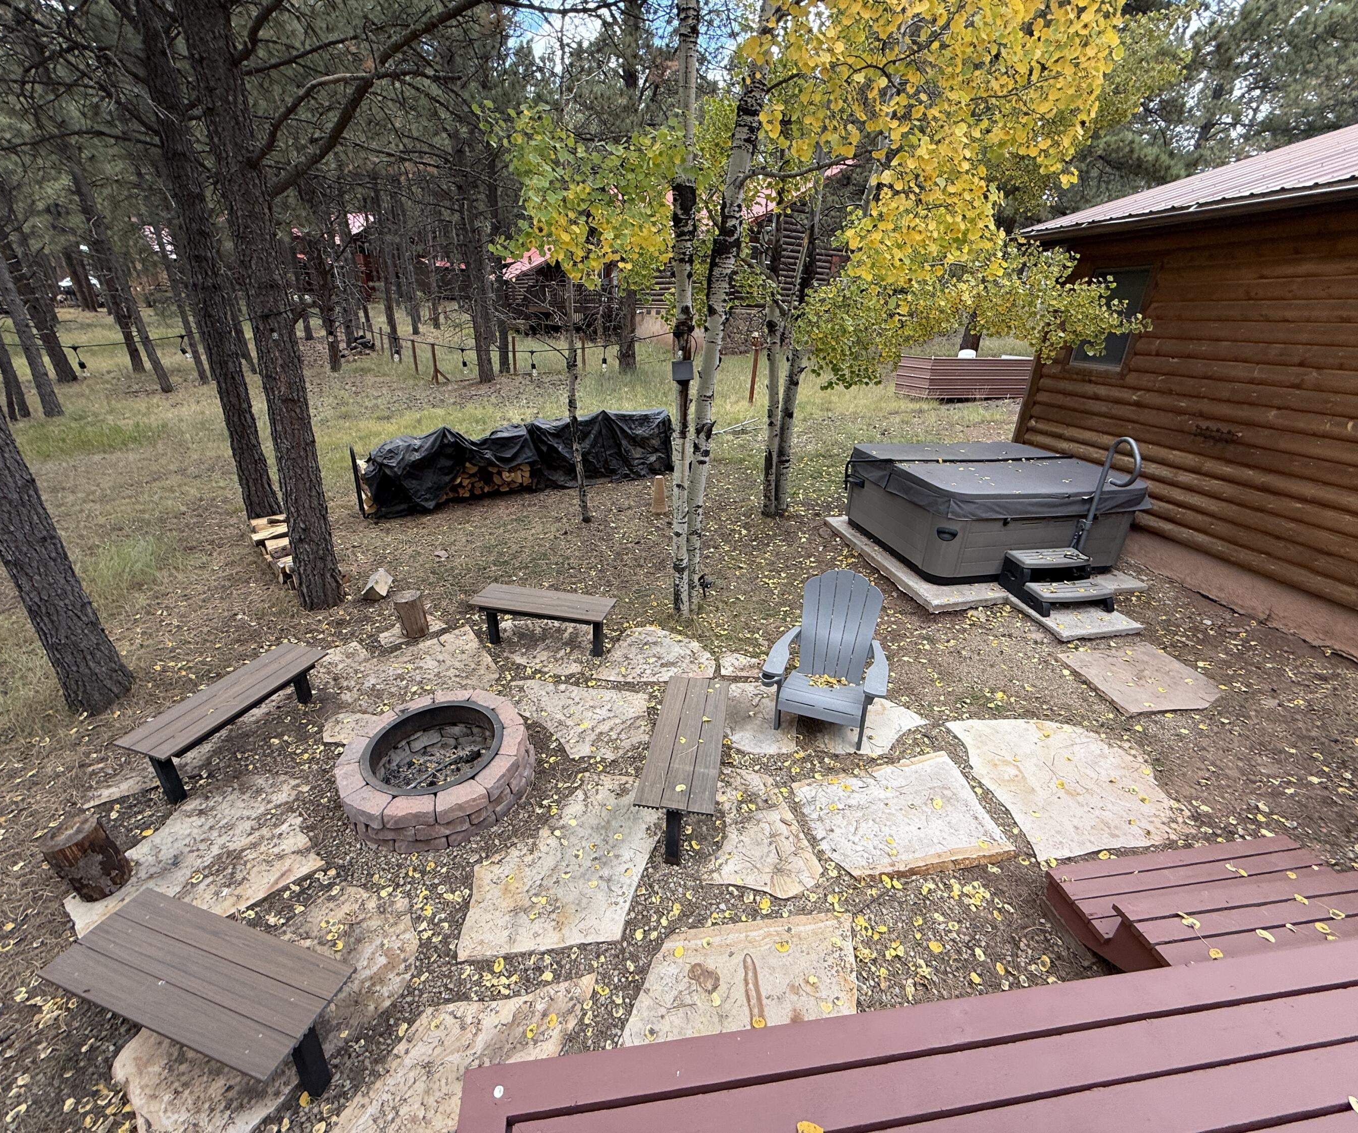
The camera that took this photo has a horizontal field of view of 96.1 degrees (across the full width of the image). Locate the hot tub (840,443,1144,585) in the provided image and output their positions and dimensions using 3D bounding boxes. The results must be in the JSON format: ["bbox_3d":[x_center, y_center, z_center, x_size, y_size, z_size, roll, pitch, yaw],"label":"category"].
[{"bbox_3d":[3.525,-0.754,7.300,2.300,0.970,2.250,-4,24,-12],"label":"hot tub"}]

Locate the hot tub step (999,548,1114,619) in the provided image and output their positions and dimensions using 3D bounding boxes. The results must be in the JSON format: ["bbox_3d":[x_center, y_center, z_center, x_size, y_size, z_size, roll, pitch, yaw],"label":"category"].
[{"bbox_3d":[3.739,0.135,6.006,0.745,0.376,0.690,-2,24,-8],"label":"hot tub step"}]

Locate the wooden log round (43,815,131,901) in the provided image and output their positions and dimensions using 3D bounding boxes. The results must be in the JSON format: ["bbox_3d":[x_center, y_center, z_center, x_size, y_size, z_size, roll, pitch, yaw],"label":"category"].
[{"bbox_3d":[-3.200,1.580,3.310,0.250,0.405,0.250,-2,26,1],"label":"wooden log round"}]

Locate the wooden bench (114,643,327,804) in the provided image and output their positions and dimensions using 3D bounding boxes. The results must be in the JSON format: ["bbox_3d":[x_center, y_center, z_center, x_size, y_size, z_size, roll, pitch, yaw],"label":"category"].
[{"bbox_3d":[-3.057,1.075,4.280,0.425,0.450,1.220,9,25,15],"label":"wooden bench"}]

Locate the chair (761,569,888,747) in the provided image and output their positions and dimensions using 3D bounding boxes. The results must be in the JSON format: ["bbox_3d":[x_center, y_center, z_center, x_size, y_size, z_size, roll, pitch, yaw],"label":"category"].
[{"bbox_3d":[1.142,0.669,4.614,0.800,0.960,0.900,10,26,18],"label":"chair"}]

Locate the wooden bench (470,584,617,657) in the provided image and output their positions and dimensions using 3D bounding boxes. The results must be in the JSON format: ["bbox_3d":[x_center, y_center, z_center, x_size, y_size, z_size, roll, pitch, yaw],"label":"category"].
[{"bbox_3d":[-1.204,0.535,5.538,1.225,0.485,0.430,6,24,11],"label":"wooden bench"}]

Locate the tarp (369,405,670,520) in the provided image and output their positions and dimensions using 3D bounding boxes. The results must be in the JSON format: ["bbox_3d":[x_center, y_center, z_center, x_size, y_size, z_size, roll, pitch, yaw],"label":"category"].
[{"bbox_3d":[-2.336,-1.791,9.815,4.900,1.050,0.650,-14,28,-30],"label":"tarp"}]

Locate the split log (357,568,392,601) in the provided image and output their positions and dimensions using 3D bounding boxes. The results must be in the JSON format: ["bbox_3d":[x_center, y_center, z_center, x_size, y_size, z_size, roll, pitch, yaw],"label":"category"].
[{"bbox_3d":[-3.249,0.177,6.569,0.250,0.165,0.430,-4,24,-12],"label":"split log"}]

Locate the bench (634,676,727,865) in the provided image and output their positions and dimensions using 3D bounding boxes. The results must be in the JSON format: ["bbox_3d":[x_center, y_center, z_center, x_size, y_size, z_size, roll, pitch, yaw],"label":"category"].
[{"bbox_3d":[0.057,1.269,3.905,0.425,0.475,1.220,5,24,7],"label":"bench"}]

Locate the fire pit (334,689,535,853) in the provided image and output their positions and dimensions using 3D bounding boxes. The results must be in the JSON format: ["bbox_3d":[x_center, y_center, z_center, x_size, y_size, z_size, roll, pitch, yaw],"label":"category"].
[{"bbox_3d":[-1.595,1.307,4.089,1.250,0.300,1.250,1,23,-1],"label":"fire pit"}]

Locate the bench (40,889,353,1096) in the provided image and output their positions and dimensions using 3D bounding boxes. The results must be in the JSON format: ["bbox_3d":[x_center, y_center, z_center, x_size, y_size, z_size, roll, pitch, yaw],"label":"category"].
[{"bbox_3d":[-2.020,1.923,2.661,1.220,0.490,0.425,9,25,15],"label":"bench"}]

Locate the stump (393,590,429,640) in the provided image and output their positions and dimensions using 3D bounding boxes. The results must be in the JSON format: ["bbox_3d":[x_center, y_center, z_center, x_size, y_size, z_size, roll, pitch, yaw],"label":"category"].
[{"bbox_3d":[-2.480,0.443,5.665,0.245,0.387,0.245,1,24,0],"label":"stump"}]

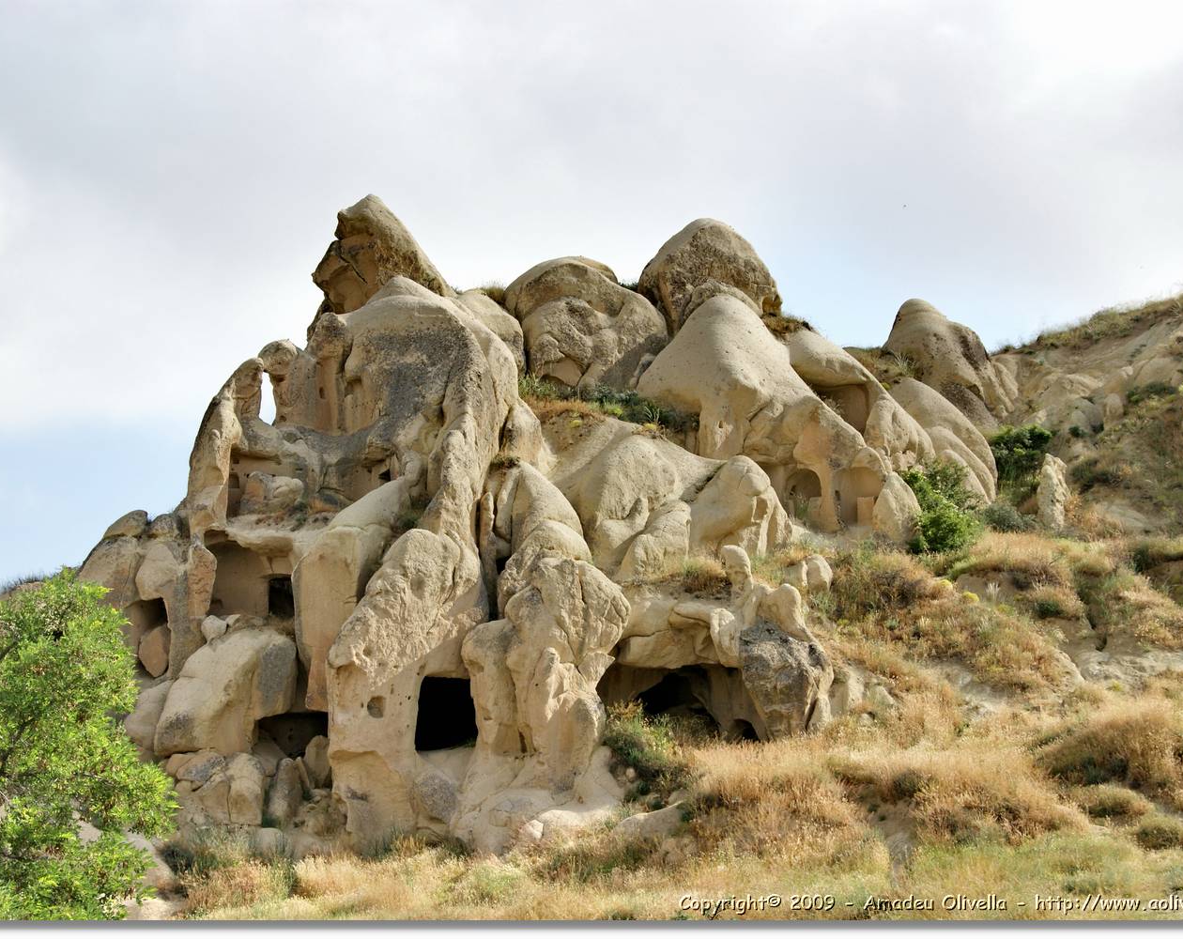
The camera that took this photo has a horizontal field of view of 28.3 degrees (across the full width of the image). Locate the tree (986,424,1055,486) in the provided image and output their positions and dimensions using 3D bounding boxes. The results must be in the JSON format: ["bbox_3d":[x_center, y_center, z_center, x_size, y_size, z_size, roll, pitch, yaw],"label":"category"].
[{"bbox_3d":[13.346,-0.445,73.000,2.019,1.917,1.615,0,-6,0],"label":"tree"}]

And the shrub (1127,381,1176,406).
[{"bbox_3d":[20.460,-2.783,86.000,1.774,0.887,1.419,0,-6,0],"label":"shrub"}]

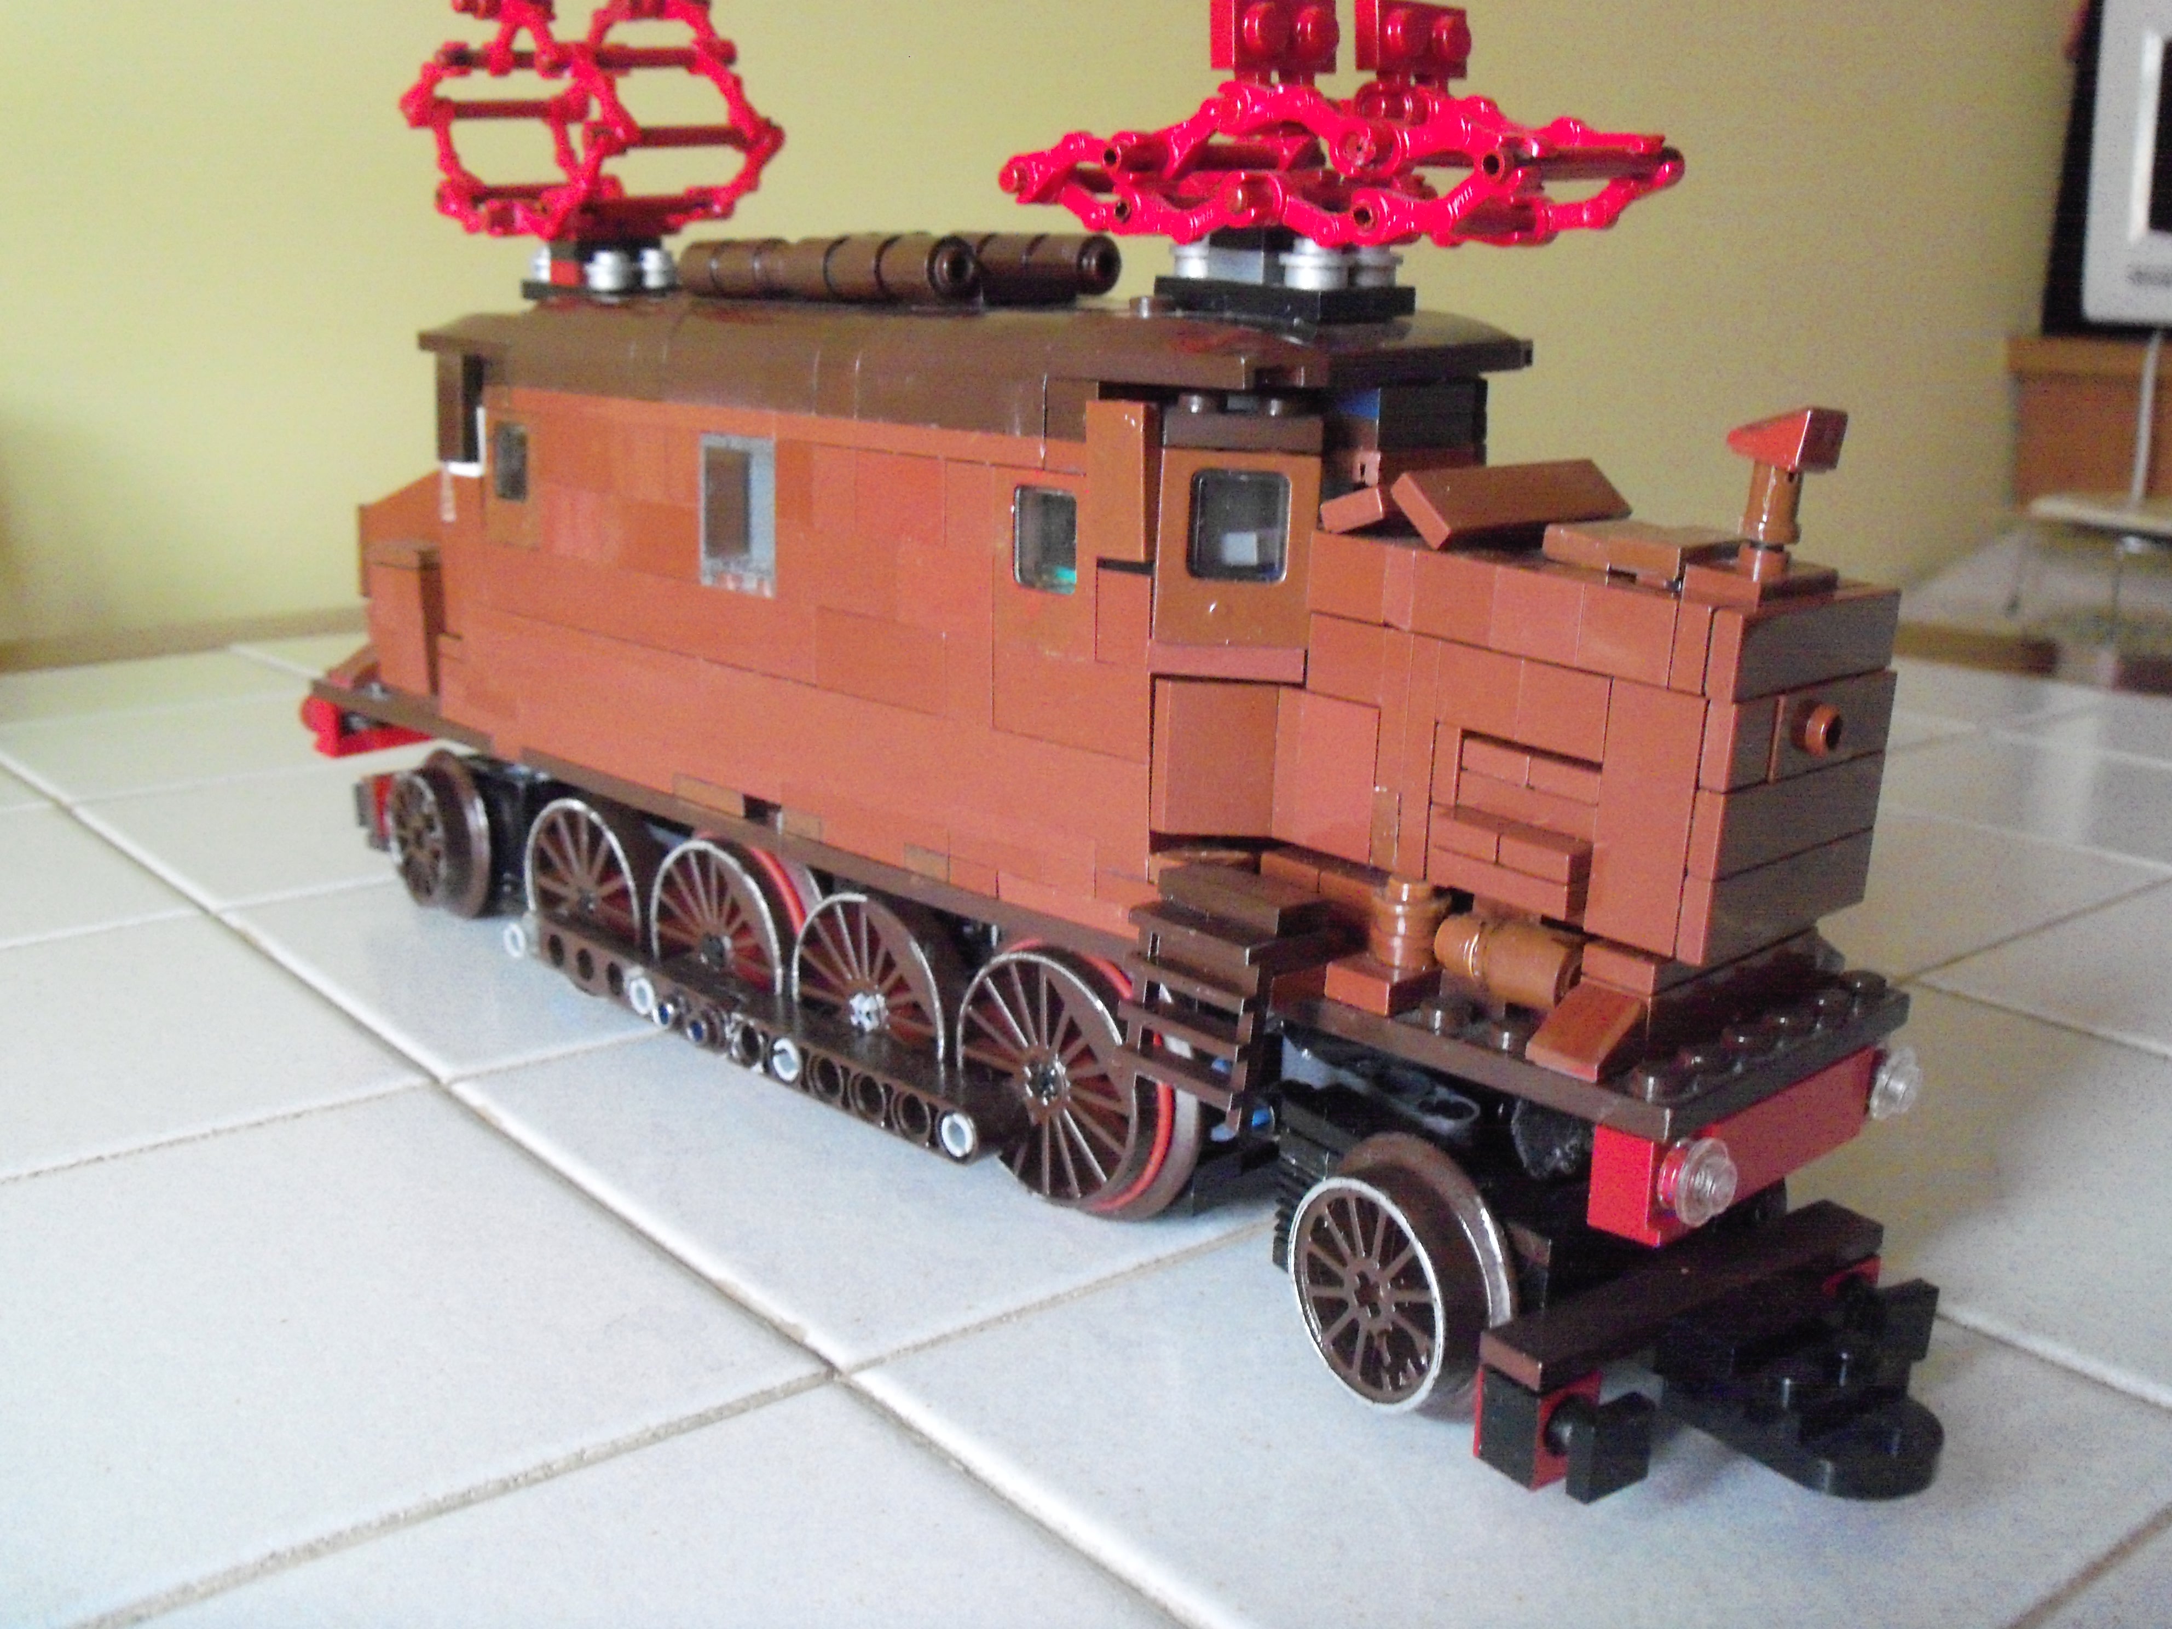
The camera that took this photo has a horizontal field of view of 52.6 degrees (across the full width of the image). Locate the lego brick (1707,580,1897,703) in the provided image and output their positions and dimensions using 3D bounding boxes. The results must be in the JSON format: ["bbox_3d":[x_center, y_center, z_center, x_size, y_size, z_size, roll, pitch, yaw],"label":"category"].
[{"bbox_3d":[0.067,-0.016,0.203,0.003,0.008,0.032,17,20,42],"label":"lego brick"}]

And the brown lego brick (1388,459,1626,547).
[{"bbox_3d":[0.044,-0.032,0.226,0.032,0.003,0.008,-12,61,-46],"label":"brown lego brick"}]

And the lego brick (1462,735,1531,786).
[{"bbox_3d":[0.041,-0.005,0.211,0.007,0.003,0.008,-11,20,-44],"label":"lego brick"}]

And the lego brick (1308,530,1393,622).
[{"bbox_3d":[0.030,-0.024,0.220,0.010,0.008,0.010,-11,20,-44],"label":"lego brick"}]

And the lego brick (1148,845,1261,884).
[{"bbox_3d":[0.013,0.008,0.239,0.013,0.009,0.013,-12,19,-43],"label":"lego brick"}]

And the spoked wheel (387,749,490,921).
[{"bbox_3d":[-0.110,0.004,0.370,0.009,0.029,0.029,-11,19,-40],"label":"spoked wheel"}]

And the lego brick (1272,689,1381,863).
[{"bbox_3d":[0.027,-0.005,0.225,0.009,0.016,0.013,-11,20,-44],"label":"lego brick"}]

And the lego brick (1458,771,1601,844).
[{"bbox_3d":[0.044,-0.001,0.212,0.016,0.004,0.008,17,20,42],"label":"lego brick"}]

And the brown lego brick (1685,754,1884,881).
[{"bbox_3d":[0.066,-0.001,0.205,0.003,0.008,0.032,18,21,42],"label":"brown lego brick"}]

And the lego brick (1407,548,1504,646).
[{"bbox_3d":[0.038,-0.021,0.211,0.010,0.008,0.010,-11,20,-44],"label":"lego brick"}]

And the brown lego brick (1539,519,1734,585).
[{"bbox_3d":[0.052,-0.024,0.202,0.015,0.004,0.015,-11,20,-44],"label":"brown lego brick"}]

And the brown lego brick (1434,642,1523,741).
[{"bbox_3d":[0.040,-0.012,0.211,0.010,0.008,0.010,-11,20,-44],"label":"brown lego brick"}]

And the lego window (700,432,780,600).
[{"bbox_3d":[-0.040,-0.038,0.276,0.008,0.019,0.016,-11,19,-44],"label":"lego window"}]

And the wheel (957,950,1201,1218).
[{"bbox_3d":[-0.002,0.029,0.250,0.007,0.036,0.036,-12,19,-43],"label":"wheel"}]

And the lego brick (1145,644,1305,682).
[{"bbox_3d":[0.014,-0.016,0.226,0.016,0.003,0.008,0,14,-5],"label":"lego brick"}]

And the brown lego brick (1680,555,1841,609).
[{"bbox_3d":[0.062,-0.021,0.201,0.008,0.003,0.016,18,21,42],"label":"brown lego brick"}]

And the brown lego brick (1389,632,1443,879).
[{"bbox_3d":[0.035,-0.006,0.218,0.003,0.024,0.008,18,21,42],"label":"brown lego brick"}]

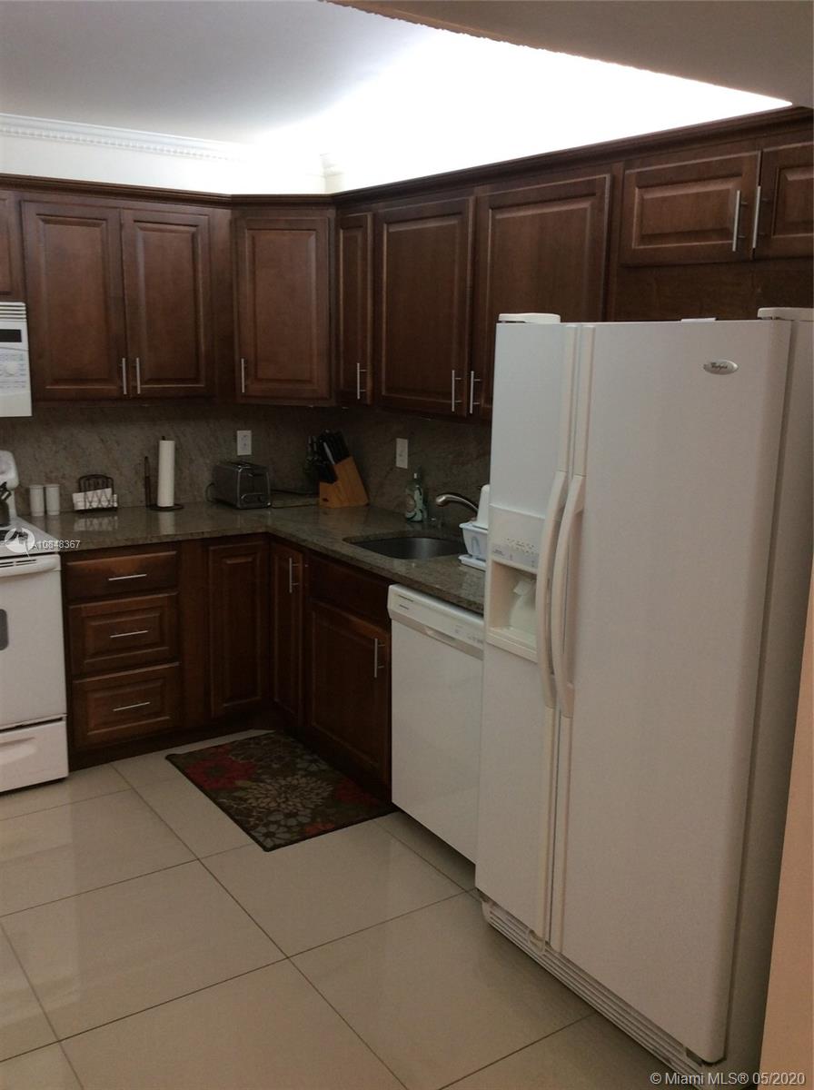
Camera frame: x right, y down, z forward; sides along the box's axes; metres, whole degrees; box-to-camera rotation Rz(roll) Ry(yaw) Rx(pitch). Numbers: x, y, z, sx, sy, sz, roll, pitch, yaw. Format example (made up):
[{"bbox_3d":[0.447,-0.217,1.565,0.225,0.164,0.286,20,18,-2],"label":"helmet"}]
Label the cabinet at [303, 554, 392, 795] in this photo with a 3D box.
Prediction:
[{"bbox_3d":[0.016,0.426,3.809,0.582,0.822,0.638,-7,15,-34],"label":"cabinet"}]

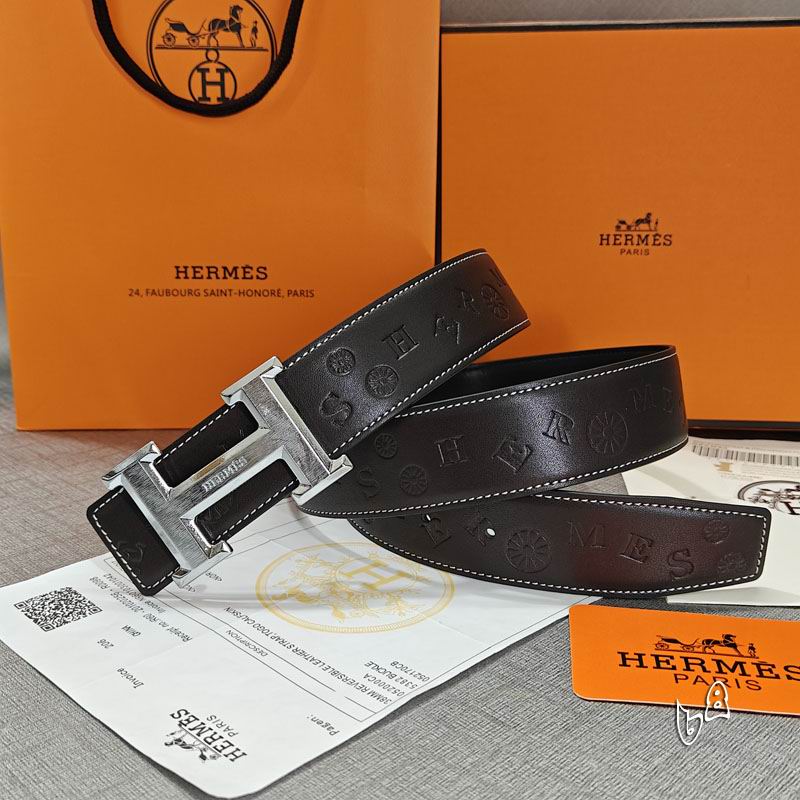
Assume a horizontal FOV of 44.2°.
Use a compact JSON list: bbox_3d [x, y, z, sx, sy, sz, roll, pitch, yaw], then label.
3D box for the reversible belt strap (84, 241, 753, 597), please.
[{"bbox_3d":[0.015,0.003,0.394,0.256,0.111,0.125,0,16,0],"label":"reversible belt strap"}]

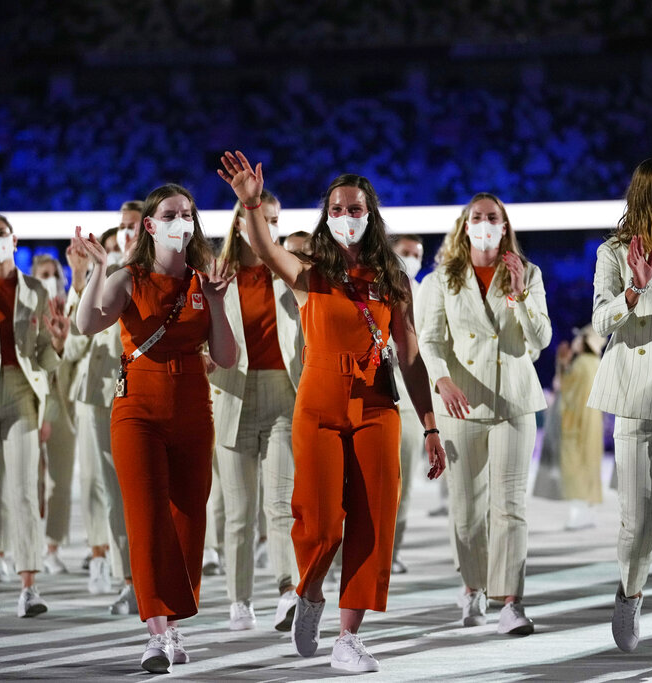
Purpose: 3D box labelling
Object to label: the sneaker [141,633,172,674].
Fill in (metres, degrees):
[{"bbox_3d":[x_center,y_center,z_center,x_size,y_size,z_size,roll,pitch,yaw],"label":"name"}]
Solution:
[{"bbox_3d":[-0.576,1.063,12.150,0.105,0.117,0.280,-1,-18,5],"label":"sneaker"}]

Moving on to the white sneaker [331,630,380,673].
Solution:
[{"bbox_3d":[0.106,1.114,12.640,0.105,0.120,0.280,1,-1,-27],"label":"white sneaker"}]

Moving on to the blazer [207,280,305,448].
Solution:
[{"bbox_3d":[-0.291,0.075,14.750,0.500,0.730,0.360,0,-1,-9],"label":"blazer"}]

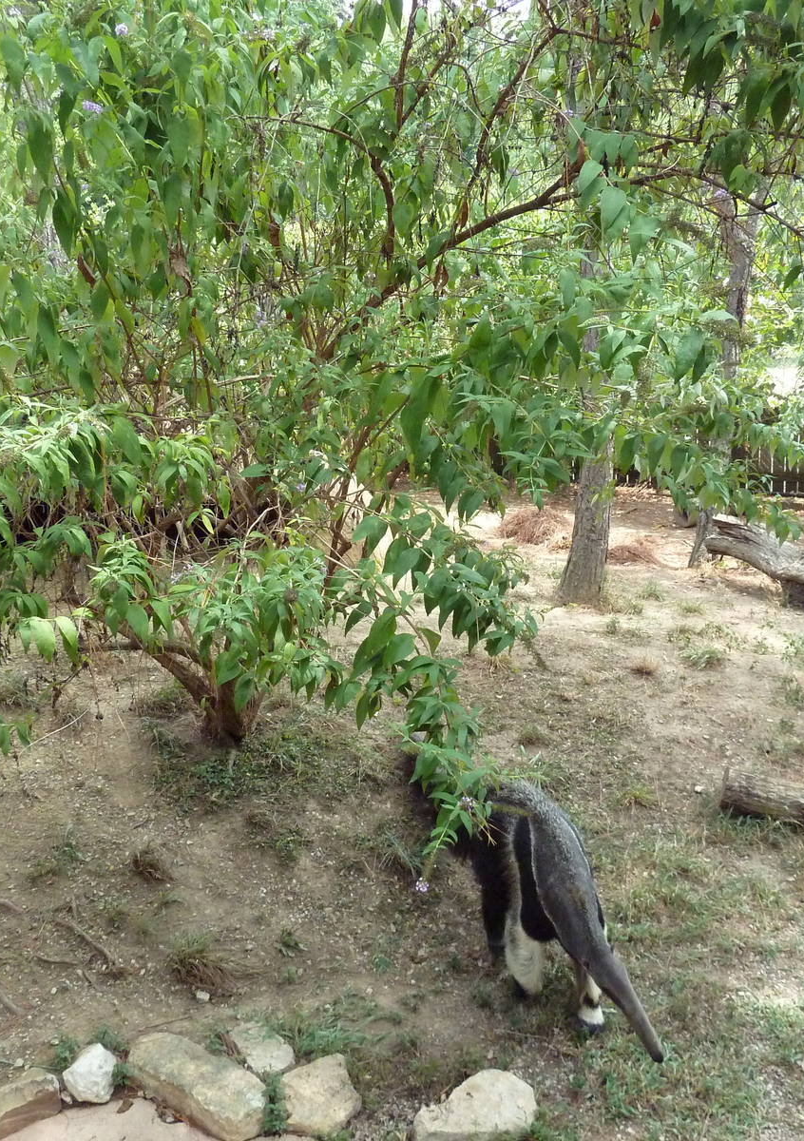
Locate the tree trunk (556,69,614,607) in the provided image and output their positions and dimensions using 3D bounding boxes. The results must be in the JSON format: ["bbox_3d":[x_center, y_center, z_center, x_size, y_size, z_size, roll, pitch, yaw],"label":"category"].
[{"bbox_3d":[1.377,-1.727,8.316,0.360,3.900,0.360,-2,10,0],"label":"tree trunk"}]

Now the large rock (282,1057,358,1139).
[{"bbox_3d":[-0.198,1.256,2.629,0.185,0.105,0.170,-1,10,3],"label":"large rock"}]

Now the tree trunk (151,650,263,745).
[{"bbox_3d":[-0.958,0.622,5.402,0.480,0.400,0.320,-3,10,-9],"label":"tree trunk"}]

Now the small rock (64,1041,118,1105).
[{"bbox_3d":[-0.778,1.254,2.743,0.125,0.105,0.115,-4,10,-11],"label":"small rock"}]

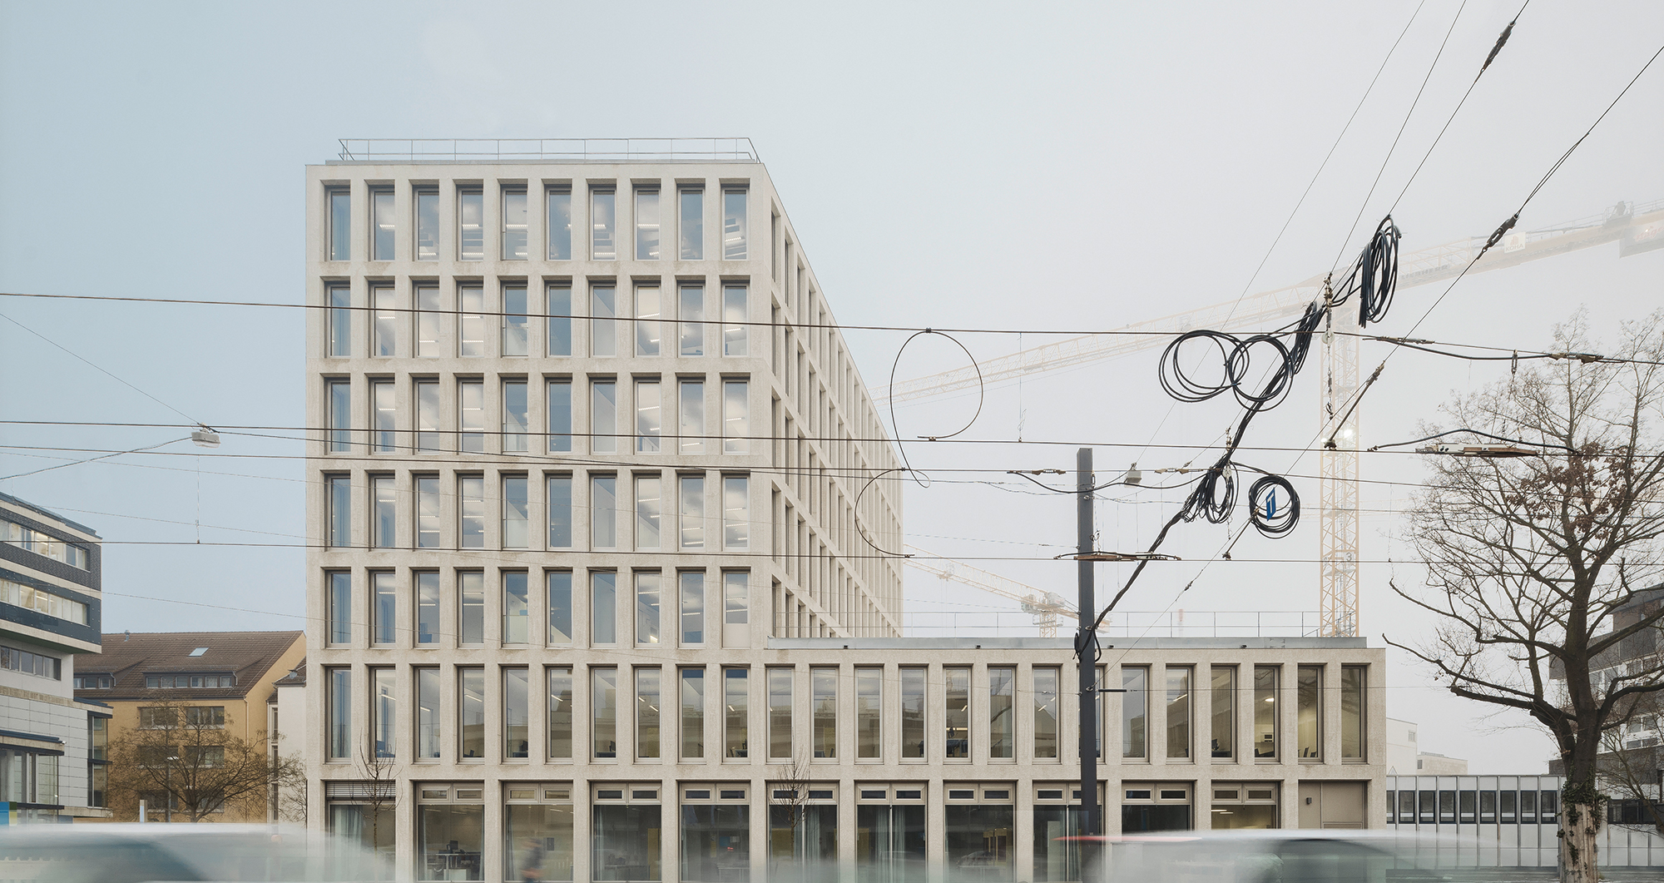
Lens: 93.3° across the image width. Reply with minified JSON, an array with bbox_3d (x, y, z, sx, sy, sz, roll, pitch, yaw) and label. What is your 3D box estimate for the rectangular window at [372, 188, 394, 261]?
[{"bbox_3d":[-15.874,-7.700,28.000,1.000,2.581,0.150,0,0,0],"label":"rectangular window"}]

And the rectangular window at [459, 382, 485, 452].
[{"bbox_3d":[-13.291,-0.912,29.000,1.008,2.687,0.200,0,0,0],"label":"rectangular window"}]

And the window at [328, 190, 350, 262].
[{"bbox_3d":[-17.831,-7.840,28.586,0.993,2.673,0.150,0,0,0],"label":"window"}]

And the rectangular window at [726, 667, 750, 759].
[{"bbox_3d":[-3.267,9.431,27.200,0.940,3.220,0.150,0,0,0],"label":"rectangular window"}]

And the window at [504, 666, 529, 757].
[{"bbox_3d":[-11.195,9.709,28.000,1.000,3.290,0.150,0,0,0],"label":"window"}]

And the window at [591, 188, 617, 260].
[{"bbox_3d":[-8.301,-7.911,28.586,0.993,2.673,0.150,0,0,0],"label":"window"}]

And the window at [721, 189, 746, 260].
[{"bbox_3d":[-3.571,-7.863,28.586,0.993,2.673,0.150,0,0,0],"label":"window"}]

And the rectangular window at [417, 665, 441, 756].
[{"bbox_3d":[-14.898,9.983,29.000,0.864,3.359,0.200,0,0,0],"label":"rectangular window"}]

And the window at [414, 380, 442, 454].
[{"bbox_3d":[-14.398,-0.892,28.000,0.950,2.618,0.200,0,0,0],"label":"window"}]

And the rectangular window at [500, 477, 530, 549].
[{"bbox_3d":[-11.288,2.542,28.000,1.000,2.674,0.150,0,0,0],"label":"rectangular window"}]

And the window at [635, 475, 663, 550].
[{"bbox_3d":[-6.350,2.530,27.200,0.940,2.600,0.150,0,0,0],"label":"window"}]

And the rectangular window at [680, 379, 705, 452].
[{"bbox_3d":[-5.140,-0.909,28.900,0.970,2.726,0.150,0,0,0],"label":"rectangular window"}]

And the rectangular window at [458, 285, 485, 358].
[{"bbox_3d":[-13.245,-4.401,28.900,0.970,2.726,0.150,0,0,0],"label":"rectangular window"}]

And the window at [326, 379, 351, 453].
[{"bbox_3d":[-17.572,-0.892,28.000,0.950,2.618,0.200,0,0,0],"label":"window"}]

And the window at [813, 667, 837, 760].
[{"bbox_3d":[-0.252,9.605,27.700,0.825,3.255,0.200,0,0,0],"label":"window"}]

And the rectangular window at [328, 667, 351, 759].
[{"bbox_3d":[-17.347,9.582,27.700,0.825,3.209,0.200,0,0,0],"label":"rectangular window"}]

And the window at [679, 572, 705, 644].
[{"bbox_3d":[-4.981,5.966,28.000,0.927,2.618,0.200,0,0,0],"label":"window"}]

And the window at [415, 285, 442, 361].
[{"bbox_3d":[-14.709,-4.315,28.586,0.993,2.673,0.150,0,0,0],"label":"window"}]

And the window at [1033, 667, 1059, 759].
[{"bbox_3d":[7.394,9.431,27.200,0.940,3.220,0.150,0,0,0],"label":"window"}]

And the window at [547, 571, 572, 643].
[{"bbox_3d":[-9.909,6.046,28.586,0.993,2.673,0.150,0,0,0],"label":"window"}]

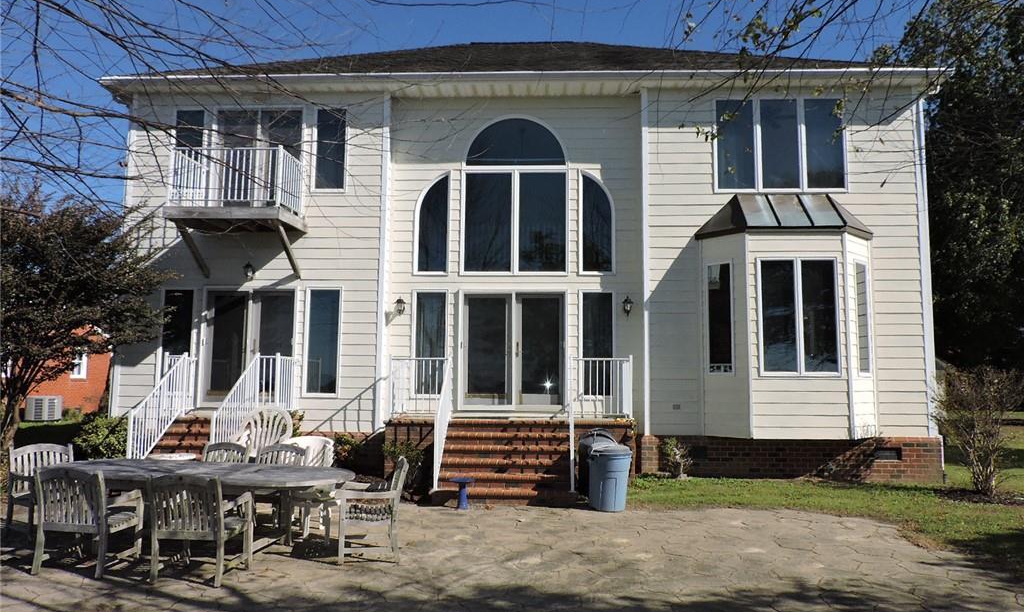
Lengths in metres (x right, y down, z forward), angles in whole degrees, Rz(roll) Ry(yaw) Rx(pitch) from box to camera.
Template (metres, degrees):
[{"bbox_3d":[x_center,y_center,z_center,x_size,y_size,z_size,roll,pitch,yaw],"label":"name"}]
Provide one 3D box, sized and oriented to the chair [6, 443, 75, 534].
[{"bbox_3d":[-4.834,1.908,7.444,0.590,0.880,0.590,-3,-7,32],"label":"chair"}]

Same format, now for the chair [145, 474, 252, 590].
[{"bbox_3d":[-2.486,1.749,5.801,0.590,0.880,0.600,0,-6,6],"label":"chair"}]

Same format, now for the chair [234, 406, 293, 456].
[{"bbox_3d":[-2.863,1.683,8.102,0.600,1.000,0.620,-3,-7,32],"label":"chair"}]

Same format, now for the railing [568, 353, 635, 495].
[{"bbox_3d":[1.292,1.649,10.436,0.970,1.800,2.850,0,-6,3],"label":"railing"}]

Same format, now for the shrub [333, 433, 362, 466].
[{"bbox_3d":[-2.626,2.343,11.200,0.600,0.720,0.550,0,-6,0],"label":"shrub"}]

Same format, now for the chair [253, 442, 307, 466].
[{"bbox_3d":[-2.435,1.845,6.958,0.600,0.880,0.640,-1,-6,14],"label":"chair"}]

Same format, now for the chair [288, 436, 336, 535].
[{"bbox_3d":[-2.133,1.880,7.444,0.620,0.920,0.620,0,-6,8],"label":"chair"}]

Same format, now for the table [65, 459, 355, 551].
[{"bbox_3d":[-2.799,1.897,6.545,3.100,0.740,1.180,-2,-7,21],"label":"table"}]

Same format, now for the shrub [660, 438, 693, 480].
[{"bbox_3d":[2.549,2.378,11.000,0.500,0.660,0.480,0,-6,0],"label":"shrub"}]

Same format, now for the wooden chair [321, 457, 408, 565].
[{"bbox_3d":[-1.211,1.790,6.345,0.640,0.880,0.600,2,-6,-9],"label":"wooden chair"}]

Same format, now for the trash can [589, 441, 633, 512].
[{"bbox_3d":[1.260,2.166,9.099,0.520,0.820,0.540,-1,-6,10],"label":"trash can"}]

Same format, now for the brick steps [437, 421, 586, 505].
[{"bbox_3d":[-0.032,2.147,9.903,1.880,1.000,1.400,0,-6,3],"label":"brick steps"}]

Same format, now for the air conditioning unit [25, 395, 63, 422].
[{"bbox_3d":[-16.358,3.624,24.808,0.780,0.760,0.780,0,-6,3],"label":"air conditioning unit"}]

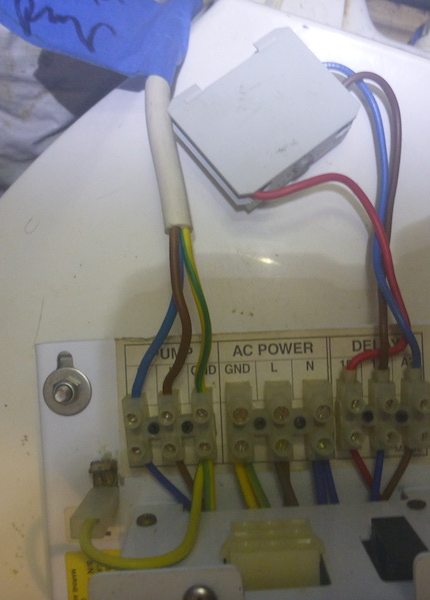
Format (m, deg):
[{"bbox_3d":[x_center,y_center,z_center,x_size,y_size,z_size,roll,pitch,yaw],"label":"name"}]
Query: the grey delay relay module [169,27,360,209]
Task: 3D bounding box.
[{"bbox_3d":[0.015,-0.054,0.196,0.045,0.033,0.017,-38,-7,-7],"label":"grey delay relay module"}]

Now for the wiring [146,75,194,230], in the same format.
[{"bbox_3d":[-0.014,-0.044,0.194,0.009,0.050,0.009,-8,-14,0],"label":"wiring"}]

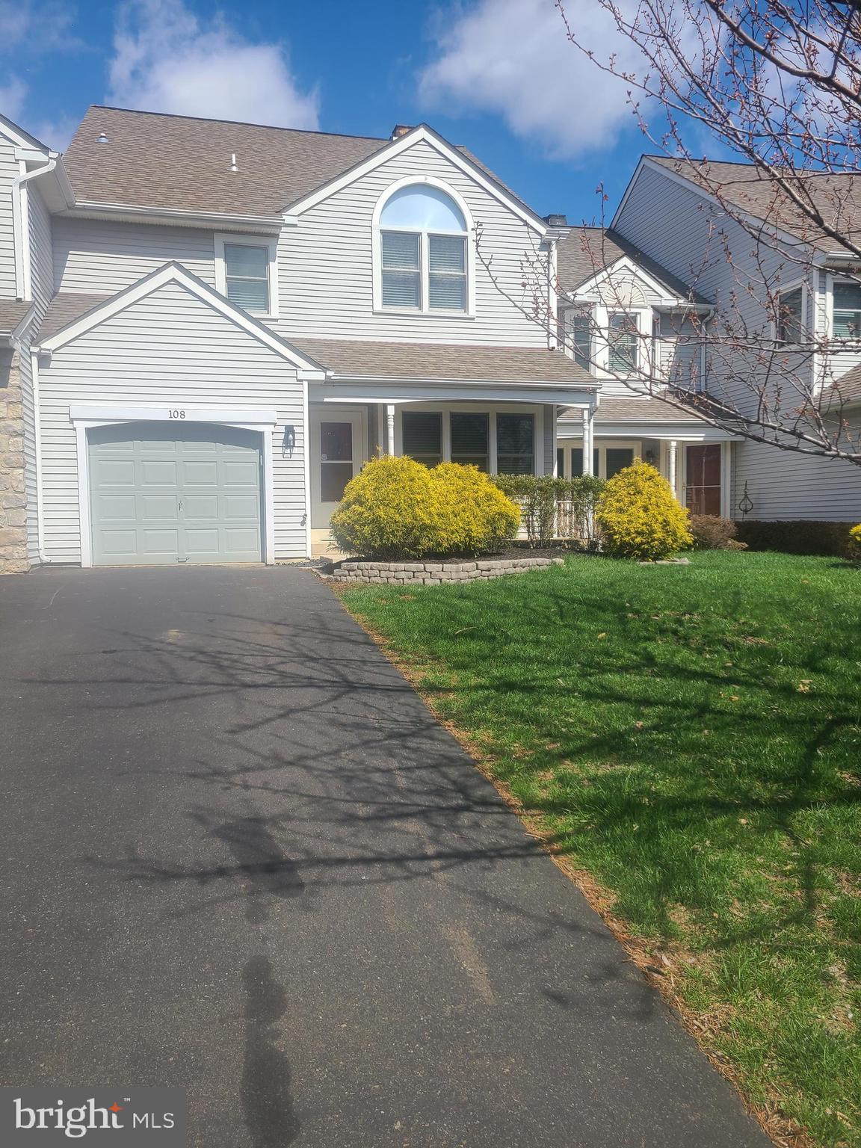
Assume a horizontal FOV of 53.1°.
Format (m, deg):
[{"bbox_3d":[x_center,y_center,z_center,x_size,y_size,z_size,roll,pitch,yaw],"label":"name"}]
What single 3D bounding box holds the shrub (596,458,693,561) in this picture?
[{"bbox_3d":[3.320,-1.000,13.400,1.500,1.600,1.450,-1,3,-15],"label":"shrub"}]

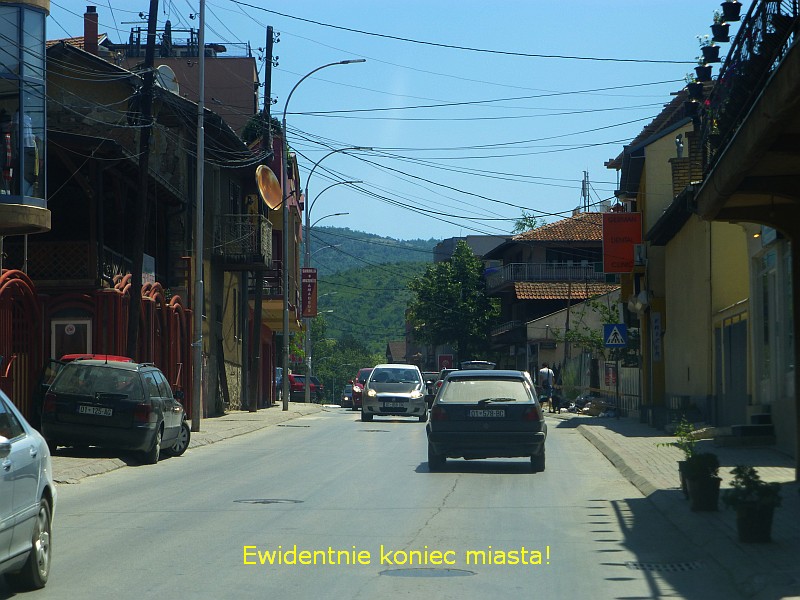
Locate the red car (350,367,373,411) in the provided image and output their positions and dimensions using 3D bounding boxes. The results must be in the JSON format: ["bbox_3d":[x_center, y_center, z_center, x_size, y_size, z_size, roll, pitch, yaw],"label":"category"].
[{"bbox_3d":[-0.720,2.970,79.500,1.700,1.470,4.000,0,-2,-1],"label":"red car"}]

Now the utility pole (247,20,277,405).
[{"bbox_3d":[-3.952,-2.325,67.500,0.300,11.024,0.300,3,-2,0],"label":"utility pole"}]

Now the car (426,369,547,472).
[{"bbox_3d":[1.270,1.740,34.250,1.680,1.415,4.000,0,-2,2],"label":"car"}]

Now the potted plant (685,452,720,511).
[{"bbox_3d":[2.957,1.766,23.000,0.350,0.580,0.350,0,-2,0],"label":"potted plant"}]

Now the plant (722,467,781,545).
[{"bbox_3d":[2.781,1.614,18.600,0.460,0.600,0.460,0,-2,0],"label":"plant"}]

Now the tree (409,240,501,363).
[{"bbox_3d":[2.450,0.890,110.000,4.300,7.300,4.300,0,-2,0],"label":"tree"}]

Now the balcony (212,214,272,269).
[{"bbox_3d":[-4.200,-1.510,63.000,1.320,1.250,4.200,0,-2,1],"label":"balcony"}]

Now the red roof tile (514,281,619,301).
[{"bbox_3d":[8.292,-0.453,116.000,5.500,0.950,1.500,0,-1,-2],"label":"red roof tile"}]

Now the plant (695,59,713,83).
[{"bbox_3d":[3.140,-2.376,24.400,0.186,0.250,0.186,0,-2,0],"label":"plant"}]

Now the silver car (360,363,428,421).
[{"bbox_3d":[-0.117,2.500,63.780,1.690,1.490,4.030,0,-2,1],"label":"silver car"}]

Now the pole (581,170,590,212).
[{"bbox_3d":[11.800,-6.740,150.000,0.600,3.000,0.500,0,-2,0],"label":"pole"}]

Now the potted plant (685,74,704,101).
[{"bbox_3d":[3.129,-2.264,25.000,0.210,0.290,0.210,0,-2,0],"label":"potted plant"}]

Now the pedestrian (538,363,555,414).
[{"bbox_3d":[4.717,2.821,76.000,0.550,1.610,0.420,0,-2,0],"label":"pedestrian"}]

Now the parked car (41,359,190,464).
[{"bbox_3d":[-4.410,1.737,37.422,1.750,1.480,4.670,4,0,3],"label":"parked car"}]

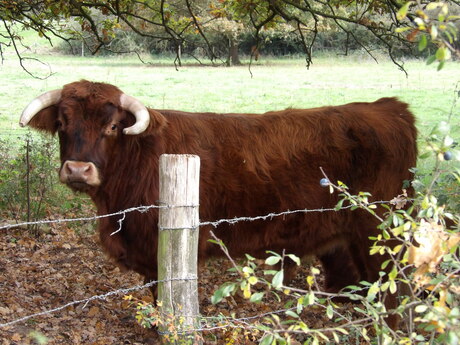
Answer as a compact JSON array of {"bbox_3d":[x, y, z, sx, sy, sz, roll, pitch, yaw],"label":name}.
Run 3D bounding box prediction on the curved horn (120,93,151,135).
[{"bbox_3d":[-0.453,-0.283,6.500,0.160,0.190,0.230,2,6,17],"label":"curved horn"}]

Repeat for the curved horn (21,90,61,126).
[{"bbox_3d":[-0.921,-0.318,6.620,0.170,0.180,0.220,2,6,17],"label":"curved horn"}]

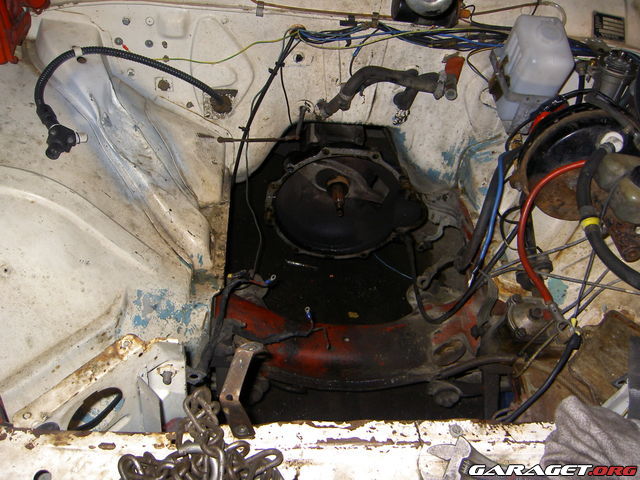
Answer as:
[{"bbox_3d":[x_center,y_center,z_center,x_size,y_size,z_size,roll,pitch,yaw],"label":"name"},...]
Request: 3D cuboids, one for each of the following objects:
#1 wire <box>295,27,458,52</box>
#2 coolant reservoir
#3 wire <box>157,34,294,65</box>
[{"bbox_3d":[0.106,-0.395,1.231,0.312,0.058,0.032,3,46,1],"label":"wire"},{"bbox_3d":[0.399,-0.312,1.186,0.110,0.178,0.142,3,46,1],"label":"coolant reservoir"},{"bbox_3d":[-0.197,-0.388,1.265,0.285,0.080,0.032,3,46,1],"label":"wire"}]

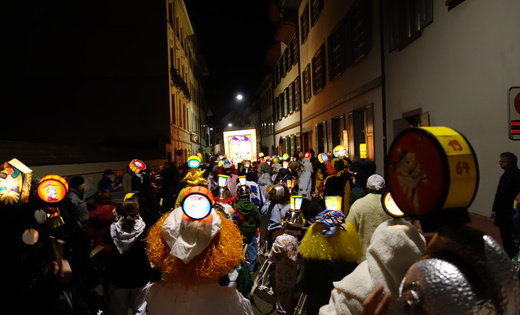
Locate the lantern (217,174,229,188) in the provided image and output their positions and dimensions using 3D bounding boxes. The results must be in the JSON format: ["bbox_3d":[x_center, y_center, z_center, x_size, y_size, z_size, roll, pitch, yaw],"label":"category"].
[{"bbox_3d":[-0.454,0.285,4.900,0.120,0.150,0.120,3,0,7],"label":"lantern"}]

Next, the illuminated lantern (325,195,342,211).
[{"bbox_3d":[0.604,0.371,3.300,0.120,0.135,0.120,-2,0,26],"label":"illuminated lantern"}]

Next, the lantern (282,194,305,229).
[{"bbox_3d":[0.372,0.574,4.300,0.230,0.330,0.230,1,0,-23],"label":"lantern"}]

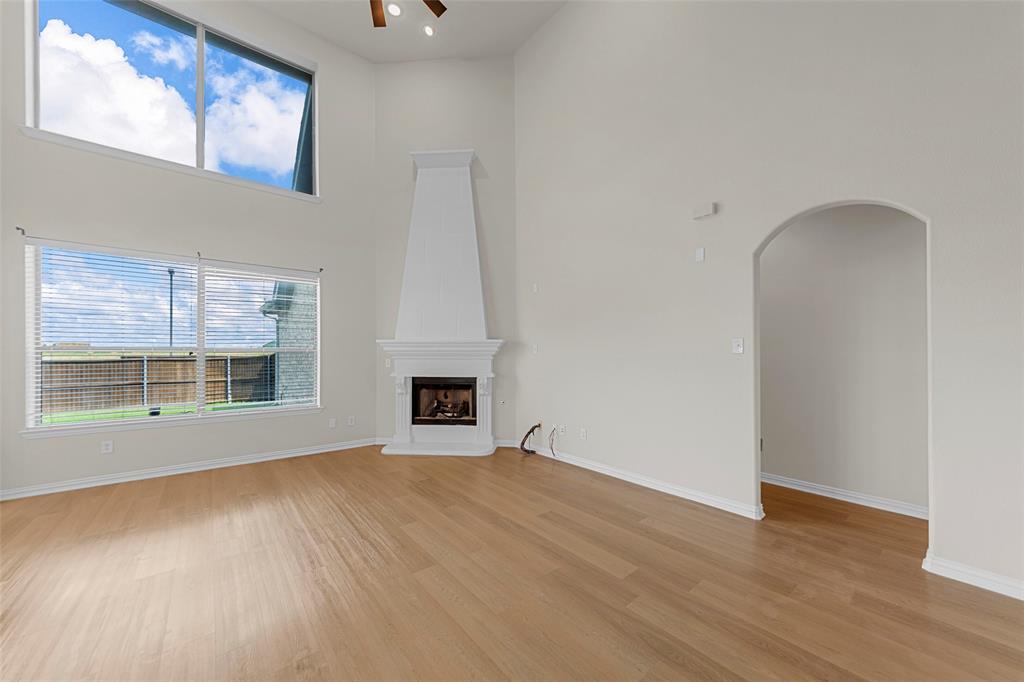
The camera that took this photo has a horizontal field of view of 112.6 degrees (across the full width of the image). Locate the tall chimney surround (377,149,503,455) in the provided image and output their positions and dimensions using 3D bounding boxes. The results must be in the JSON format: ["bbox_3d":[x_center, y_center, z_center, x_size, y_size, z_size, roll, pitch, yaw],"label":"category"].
[{"bbox_3d":[-0.943,-0.541,4.601,1.667,4.021,0.368,0,-1,4],"label":"tall chimney surround"}]

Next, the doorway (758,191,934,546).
[{"bbox_3d":[2.335,0.221,2.520,0.150,2.430,0.911,1,-1,-44],"label":"doorway"}]

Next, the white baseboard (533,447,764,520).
[{"bbox_3d":[1.112,1.400,3.650,0.025,0.108,2.540,1,-1,-44],"label":"white baseboard"}]

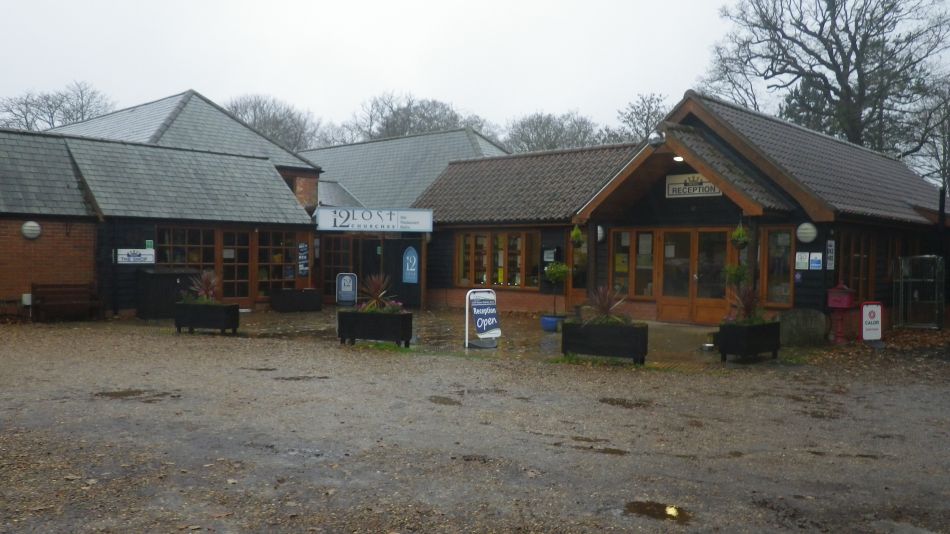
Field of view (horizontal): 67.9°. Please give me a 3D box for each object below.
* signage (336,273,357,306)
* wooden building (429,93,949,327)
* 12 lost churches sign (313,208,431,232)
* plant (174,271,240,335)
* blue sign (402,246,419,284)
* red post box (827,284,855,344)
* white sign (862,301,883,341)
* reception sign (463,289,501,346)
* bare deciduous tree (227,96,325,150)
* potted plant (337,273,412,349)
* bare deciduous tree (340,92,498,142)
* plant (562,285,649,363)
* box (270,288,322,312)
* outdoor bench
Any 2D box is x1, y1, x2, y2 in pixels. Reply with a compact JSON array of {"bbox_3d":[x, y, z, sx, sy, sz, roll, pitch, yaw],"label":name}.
[{"bbox_3d":[-3.900,0.685,21.400,0.620,1.040,0.450,1,1,-7],"label":"signage"},{"bbox_3d":[7.127,-1.296,22.073,14.300,5.300,12.200,0,1,-44],"label":"wooden building"},{"bbox_3d":[-2.920,-1.370,20.600,3.380,0.670,0.140,1,1,-7],"label":"12 lost churches sign"},{"bbox_3d":[-5.410,0.720,14.250,1.170,1.280,0.580,1,1,10],"label":"plant"},{"bbox_3d":[-1.898,-0.059,20.604,0.620,1.080,0.040,2,2,42],"label":"blue sign"},{"bbox_3d":[7.100,0.884,13.700,0.450,1.200,0.380,2,1,45],"label":"red post box"},{"bbox_3d":[7.610,1.050,13.500,0.420,0.790,0.250,1,1,7],"label":"white sign"},{"bbox_3d":[0.119,0.856,11.843,0.590,0.980,0.360,0,1,-25],"label":"reception sign"},{"bbox_3d":[-15.203,-6.740,54.858,8.600,13.600,8.600,1,1,0],"label":"bare deciduous tree"},{"bbox_3d":[-1.698,0.713,12.050,1.100,1.190,0.500,1,1,15],"label":"potted plant"},{"bbox_3d":[-4.201,-6.739,54.858,12.500,14.000,10.000,1,1,0],"label":"bare deciduous tree"},{"bbox_3d":[2.000,0.860,10.803,1.170,1.090,0.500,2,1,25],"label":"plant"},{"bbox_3d":[-5.020,0.950,20.000,1.200,0.640,0.560,0,1,-28],"label":"box"},{"bbox_3d":[-8.601,0.715,14.921,1.270,0.800,0.580,0,2,-42],"label":"outdoor bench"}]

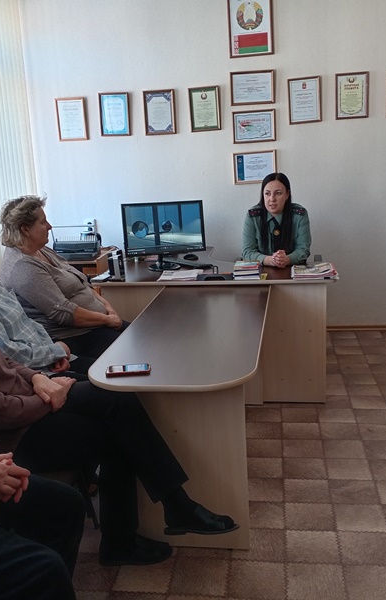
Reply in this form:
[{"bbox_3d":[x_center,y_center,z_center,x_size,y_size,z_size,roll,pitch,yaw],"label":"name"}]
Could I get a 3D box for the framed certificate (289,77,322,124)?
[{"bbox_3d":[0.845,-1.495,4.679,0.238,0.325,0.024,-1,14,6],"label":"framed certificate"}]

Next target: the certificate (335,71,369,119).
[{"bbox_3d":[1.188,-1.516,4.637,0.238,0.325,0.024,-1,14,6],"label":"certificate"}]

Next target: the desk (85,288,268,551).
[{"bbox_3d":[0.037,0.457,2.942,0.620,0.720,1.565,-1,14,9],"label":"desk"}]

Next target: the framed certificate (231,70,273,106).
[{"bbox_3d":[0.454,-1.592,4.695,0.332,0.240,0.020,0,14,8],"label":"framed certificate"}]

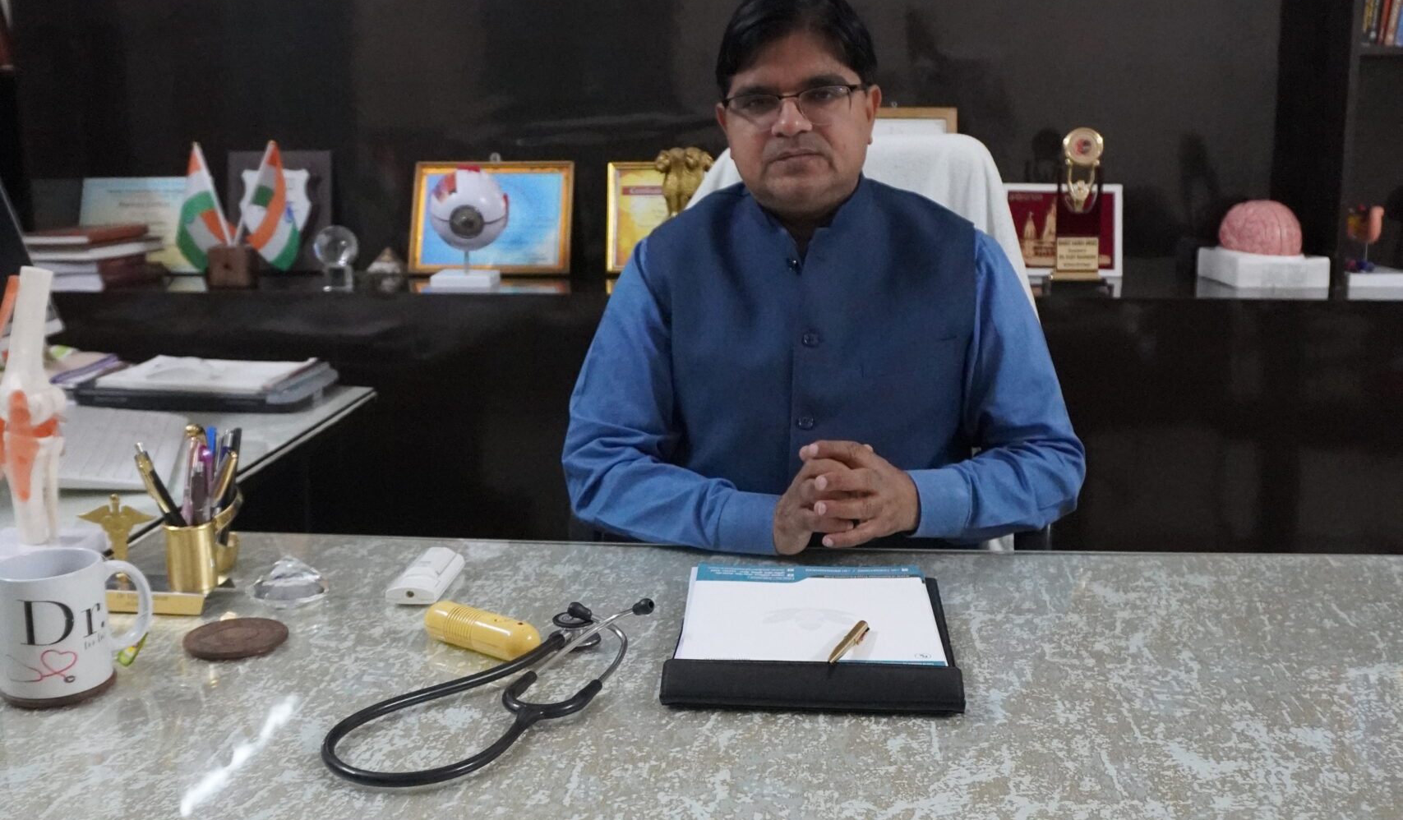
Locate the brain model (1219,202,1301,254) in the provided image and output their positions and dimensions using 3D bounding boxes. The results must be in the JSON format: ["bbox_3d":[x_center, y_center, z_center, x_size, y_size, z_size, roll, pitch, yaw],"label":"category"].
[{"bbox_3d":[1.053,-0.339,2.628,0.150,0.104,0.165,0,12,5],"label":"brain model"}]

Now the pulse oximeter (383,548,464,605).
[{"bbox_3d":[-0.249,0.153,1.282,0.038,0.018,0.105,1,12,6],"label":"pulse oximeter"}]

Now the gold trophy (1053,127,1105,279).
[{"bbox_3d":[0.724,-0.395,2.685,0.093,0.290,0.065,0,12,5],"label":"gold trophy"}]

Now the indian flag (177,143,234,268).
[{"bbox_3d":[-0.933,-0.384,2.622,0.098,0.228,0.050,0,12,5],"label":"indian flag"}]

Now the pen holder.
[{"bbox_3d":[-0.444,0.121,1.243,0.056,0.068,0.058,0,12,5],"label":"pen holder"}]

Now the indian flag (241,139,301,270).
[{"bbox_3d":[-0.804,-0.386,2.611,0.106,0.235,0.050,0,12,5],"label":"indian flag"}]

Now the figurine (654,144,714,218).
[{"bbox_3d":[-0.033,-0.371,2.672,0.112,0.255,0.105,0,12,5],"label":"figurine"}]

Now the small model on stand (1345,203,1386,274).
[{"bbox_3d":[1.209,-0.313,2.555,0.065,0.122,0.055,0,12,5],"label":"small model on stand"}]

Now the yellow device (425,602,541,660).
[{"bbox_3d":[-0.176,0.178,1.123,0.118,0.032,0.033,8,14,37],"label":"yellow device"}]

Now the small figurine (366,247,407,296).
[{"bbox_3d":[-0.638,-0.300,2.840,0.075,0.055,0.070,0,12,5],"label":"small figurine"}]

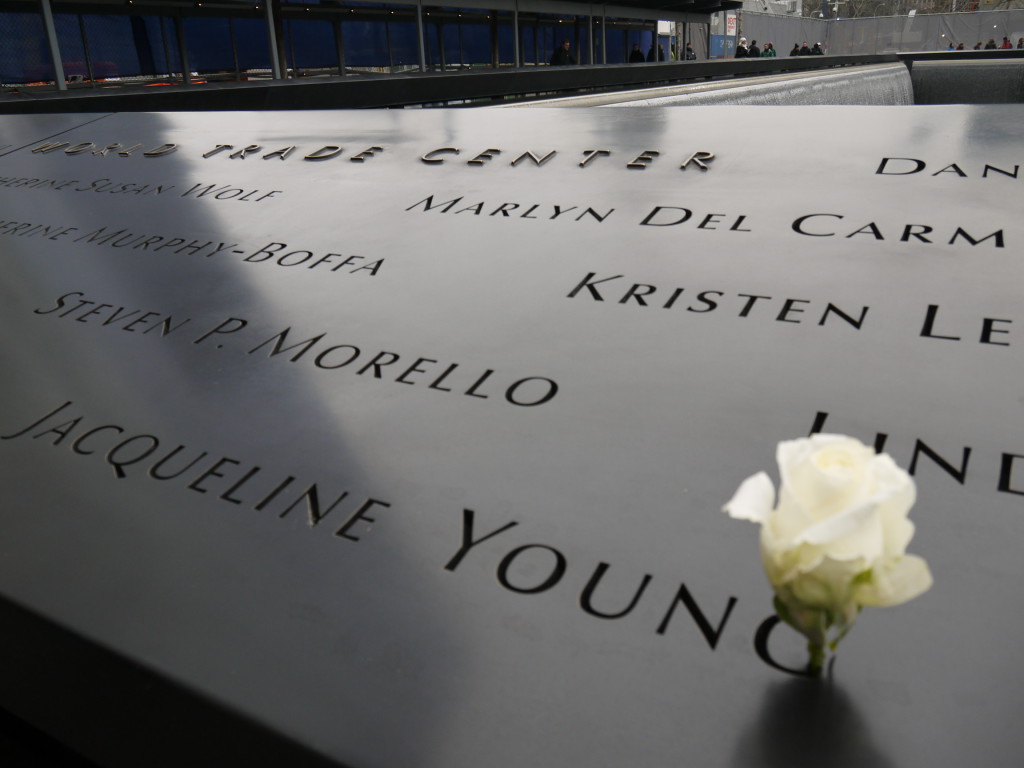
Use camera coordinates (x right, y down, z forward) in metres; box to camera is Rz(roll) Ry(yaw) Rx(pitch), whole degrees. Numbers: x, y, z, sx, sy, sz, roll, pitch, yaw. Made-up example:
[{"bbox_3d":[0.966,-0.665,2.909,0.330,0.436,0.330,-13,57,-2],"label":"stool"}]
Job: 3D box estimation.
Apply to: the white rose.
[{"bbox_3d":[0.106,0.064,0.281,0.066,0.091,0.057,6,26,22],"label":"white rose"}]

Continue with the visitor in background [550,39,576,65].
[{"bbox_3d":[1.204,-7.134,19.300,0.420,1.700,0.550,10,24,29],"label":"visitor in background"}]

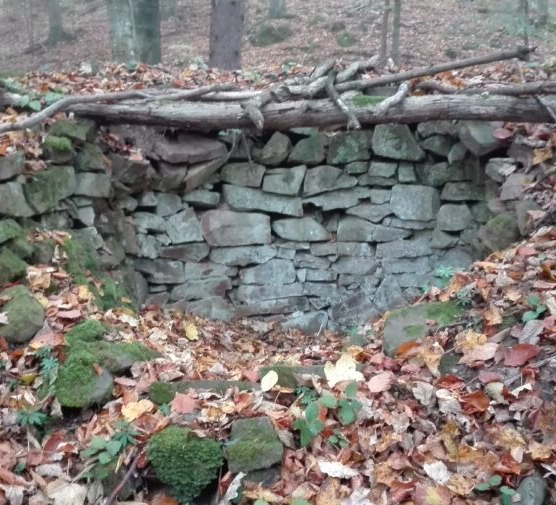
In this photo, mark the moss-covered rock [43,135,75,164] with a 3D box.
[{"bbox_3d":[-0.971,-0.456,2.917,0.145,0.135,0.150,0,3,0],"label":"moss-covered rock"}]

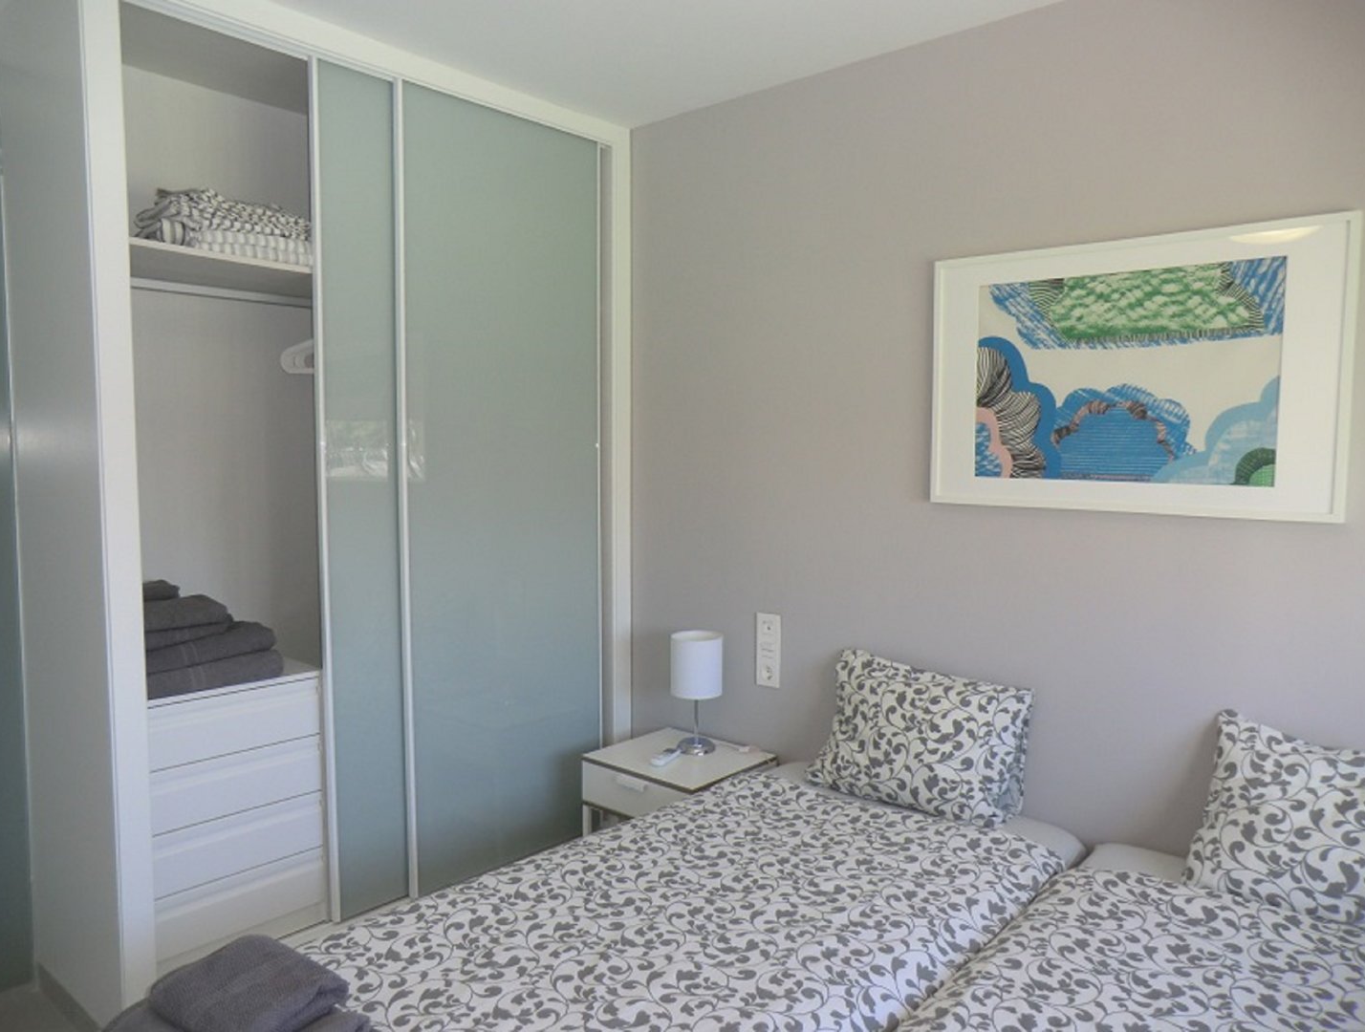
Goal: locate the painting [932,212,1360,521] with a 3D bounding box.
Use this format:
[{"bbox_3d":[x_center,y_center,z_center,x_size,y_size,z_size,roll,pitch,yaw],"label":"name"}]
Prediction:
[{"bbox_3d":[1.030,-0.329,2.264,0.926,0.636,0.025,4,6,41],"label":"painting"}]

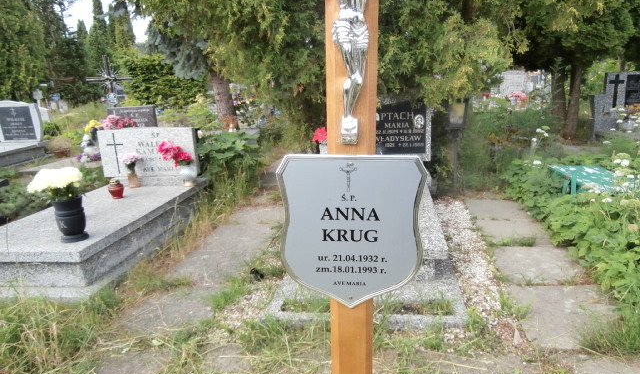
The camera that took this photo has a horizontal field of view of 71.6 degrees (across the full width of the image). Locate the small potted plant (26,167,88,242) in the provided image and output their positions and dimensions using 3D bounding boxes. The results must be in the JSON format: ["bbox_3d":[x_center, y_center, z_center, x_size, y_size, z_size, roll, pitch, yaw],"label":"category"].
[{"bbox_3d":[-1.601,0.113,2.772,0.335,0.420,0.310,-1,13,7],"label":"small potted plant"}]

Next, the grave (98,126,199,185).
[{"bbox_3d":[-1.594,-0.274,4.184,0.920,0.540,0.110,-1,13,7],"label":"grave"}]

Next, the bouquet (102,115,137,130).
[{"bbox_3d":[-2.802,-0.852,6.200,0.440,0.270,0.360,-1,13,7],"label":"bouquet"}]

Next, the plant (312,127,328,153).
[{"bbox_3d":[0.058,-0.426,4.300,0.180,0.290,0.180,-1,13,7],"label":"plant"}]

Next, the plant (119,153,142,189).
[{"bbox_3d":[-1.758,-0.153,4.167,0.210,0.325,0.190,-1,13,7],"label":"plant"}]

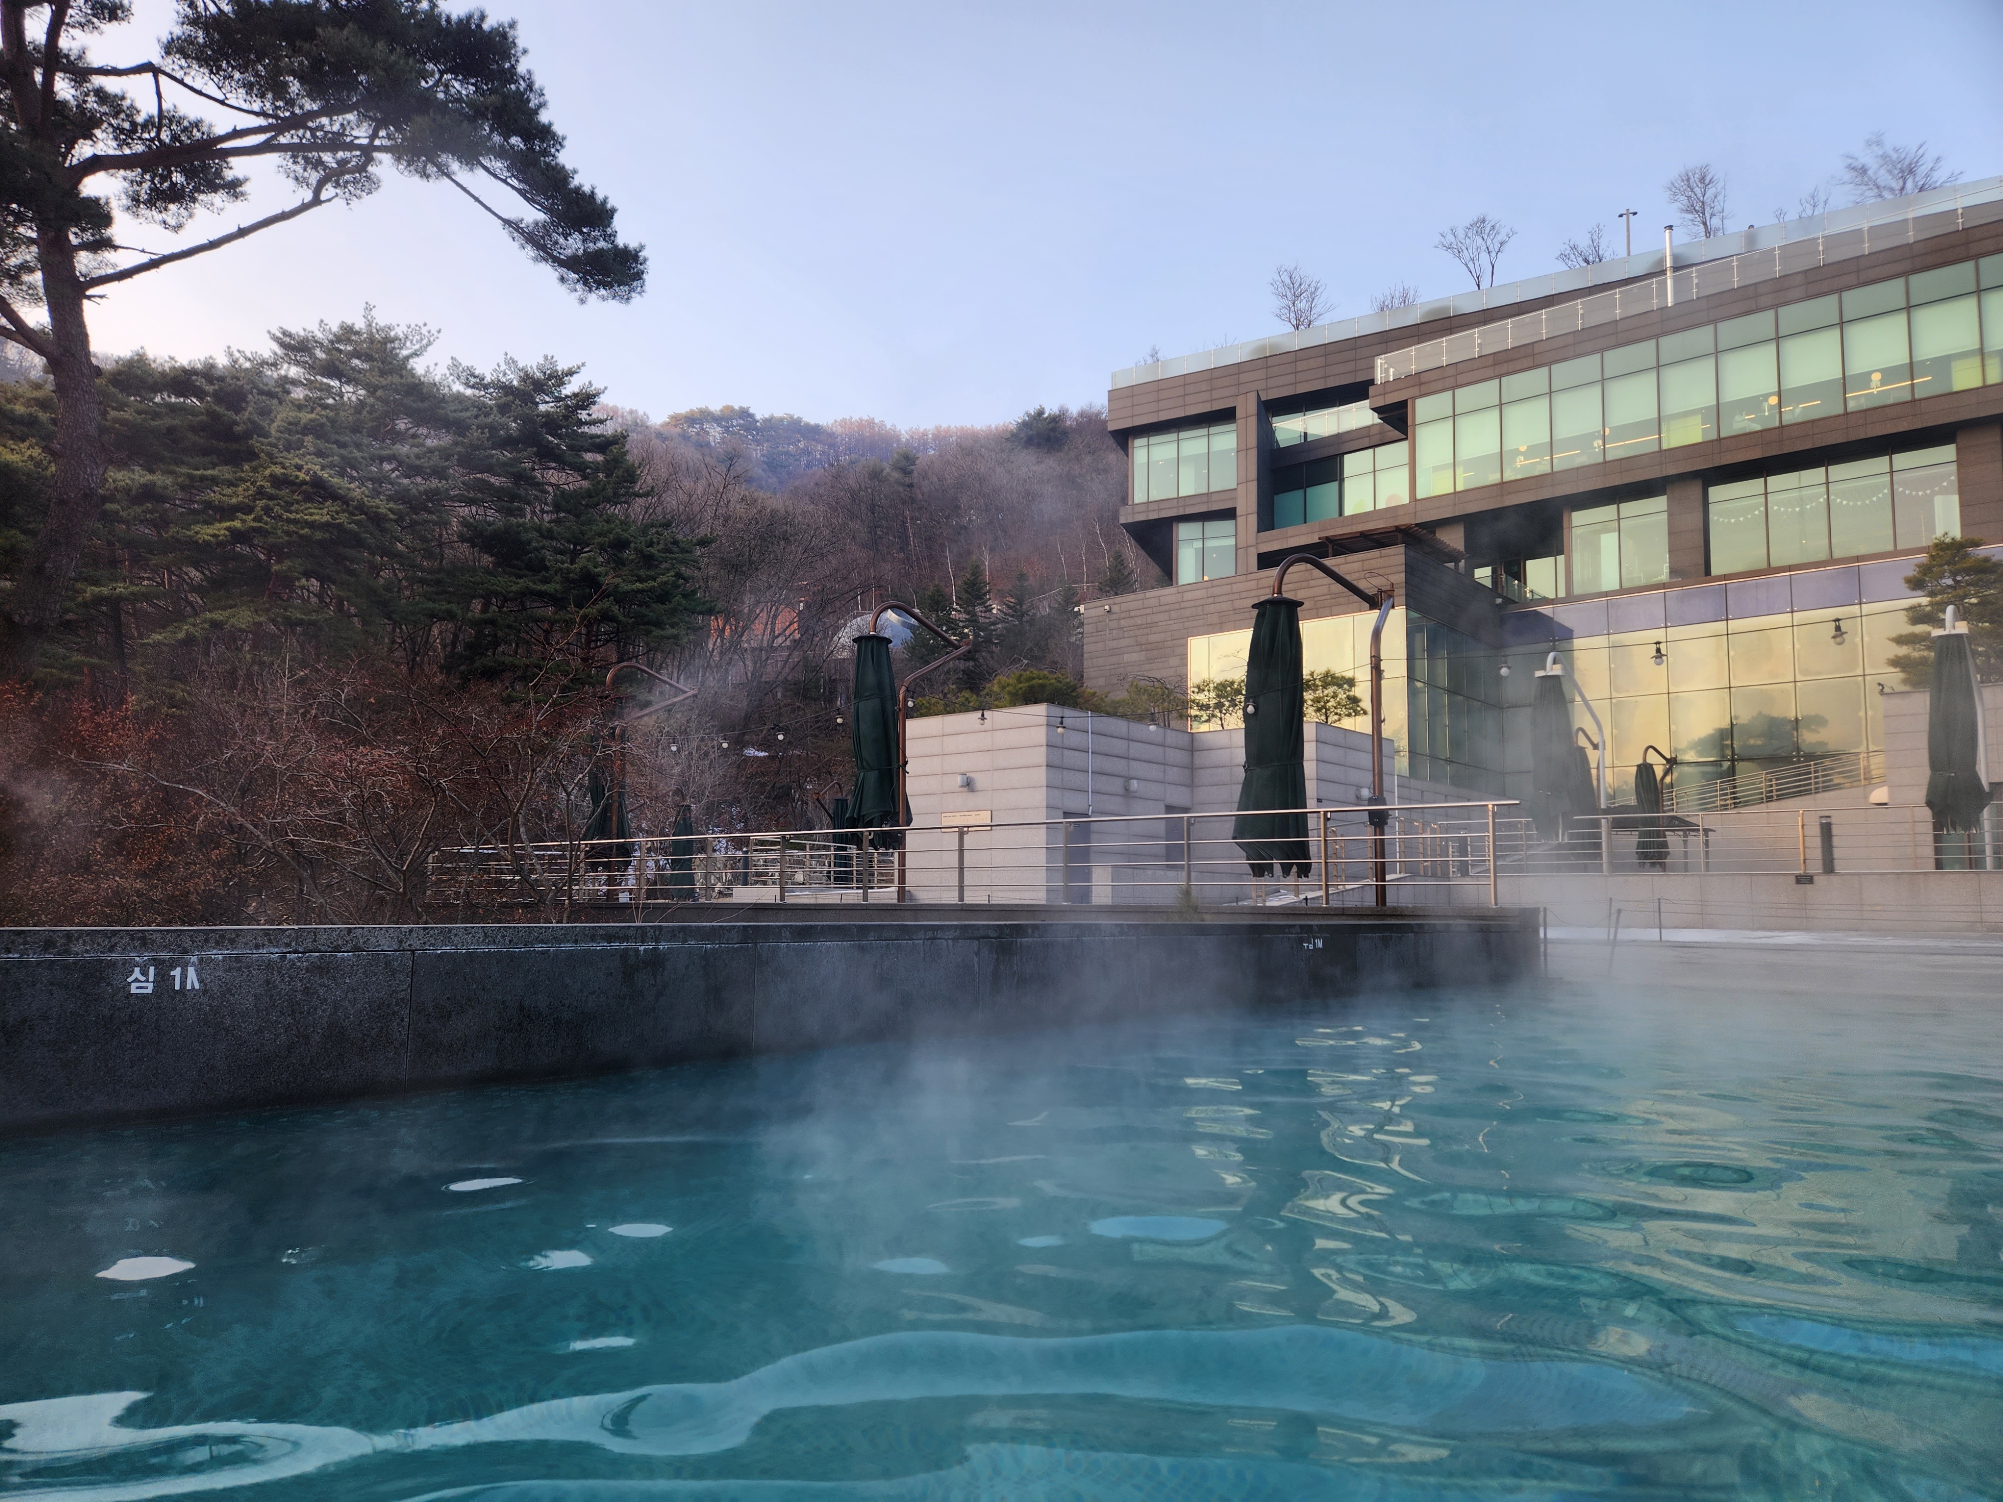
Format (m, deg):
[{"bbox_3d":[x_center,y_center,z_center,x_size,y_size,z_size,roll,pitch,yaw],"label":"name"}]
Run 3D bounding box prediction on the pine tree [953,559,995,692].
[{"bbox_3d":[-1.319,-6.208,66.000,2.100,6.700,2.100,1,-6,-1],"label":"pine tree"}]

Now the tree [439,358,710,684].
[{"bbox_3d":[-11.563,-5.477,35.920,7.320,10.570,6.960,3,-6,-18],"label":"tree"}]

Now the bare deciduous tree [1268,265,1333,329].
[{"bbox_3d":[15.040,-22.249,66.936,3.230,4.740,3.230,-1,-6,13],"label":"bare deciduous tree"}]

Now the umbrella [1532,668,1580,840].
[{"bbox_3d":[8.420,0.059,20.200,0.720,2.580,0.720,-2,-7,23],"label":"umbrella"}]

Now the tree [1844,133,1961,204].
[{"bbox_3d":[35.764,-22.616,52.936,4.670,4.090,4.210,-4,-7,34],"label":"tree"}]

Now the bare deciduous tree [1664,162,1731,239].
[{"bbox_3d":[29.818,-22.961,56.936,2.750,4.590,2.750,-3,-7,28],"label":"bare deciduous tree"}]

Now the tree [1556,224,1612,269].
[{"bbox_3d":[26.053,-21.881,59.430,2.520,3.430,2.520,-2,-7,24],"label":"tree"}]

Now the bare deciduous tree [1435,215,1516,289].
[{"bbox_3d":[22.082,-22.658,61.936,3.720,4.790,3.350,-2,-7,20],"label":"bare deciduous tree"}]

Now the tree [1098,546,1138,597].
[{"bbox_3d":[7.049,-10.127,79.936,2.350,4.180,2.350,0,-6,5],"label":"tree"}]

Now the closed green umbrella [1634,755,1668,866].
[{"bbox_3d":[14.900,1.417,30.500,0.700,2.510,0.700,-2,-7,26],"label":"closed green umbrella"}]

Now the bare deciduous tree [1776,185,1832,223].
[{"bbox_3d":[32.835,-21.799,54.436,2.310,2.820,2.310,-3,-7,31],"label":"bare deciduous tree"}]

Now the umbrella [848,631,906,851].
[{"bbox_3d":[-1.421,-0.108,15.300,0.660,2.550,0.660,1,-6,-5],"label":"umbrella"}]

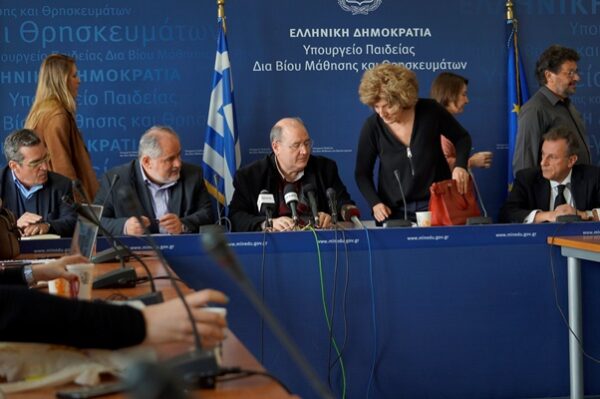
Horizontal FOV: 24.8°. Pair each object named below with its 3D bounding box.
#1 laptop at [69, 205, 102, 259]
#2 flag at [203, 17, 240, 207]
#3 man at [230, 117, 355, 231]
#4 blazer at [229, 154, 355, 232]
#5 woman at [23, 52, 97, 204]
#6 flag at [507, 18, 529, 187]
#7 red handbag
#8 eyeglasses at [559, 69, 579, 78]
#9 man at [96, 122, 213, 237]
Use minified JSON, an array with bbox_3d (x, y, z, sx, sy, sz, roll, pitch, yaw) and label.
[{"bbox_3d":[-0.909,0.130,5.144,0.270,0.210,0.320,-2,2,-23],"label":"laptop"},{"bbox_3d":[-0.412,-0.451,7.176,0.210,1.018,0.150,-2,2,-10],"label":"flag"},{"bbox_3d":[-0.033,0.252,6.250,0.560,1.263,0.780,-2,2,-9],"label":"man"},{"bbox_3d":[-0.036,0.101,6.194,0.570,0.609,0.500,-2,2,-9],"label":"blazer"},{"bbox_3d":[-1.174,0.087,6.759,0.410,1.604,0.470,-2,2,-16],"label":"woman"},{"bbox_3d":[1.204,-0.463,7.455,0.200,1.047,0.150,-2,2,-10],"label":"flag"},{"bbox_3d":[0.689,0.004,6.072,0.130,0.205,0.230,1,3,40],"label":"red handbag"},{"bbox_3d":[1.382,-0.667,7.203,0.145,0.045,0.140,4,3,16],"label":"eyeglasses"},{"bbox_3d":[-0.651,0.282,6.144,0.520,1.238,0.780,-2,2,-12],"label":"man"}]

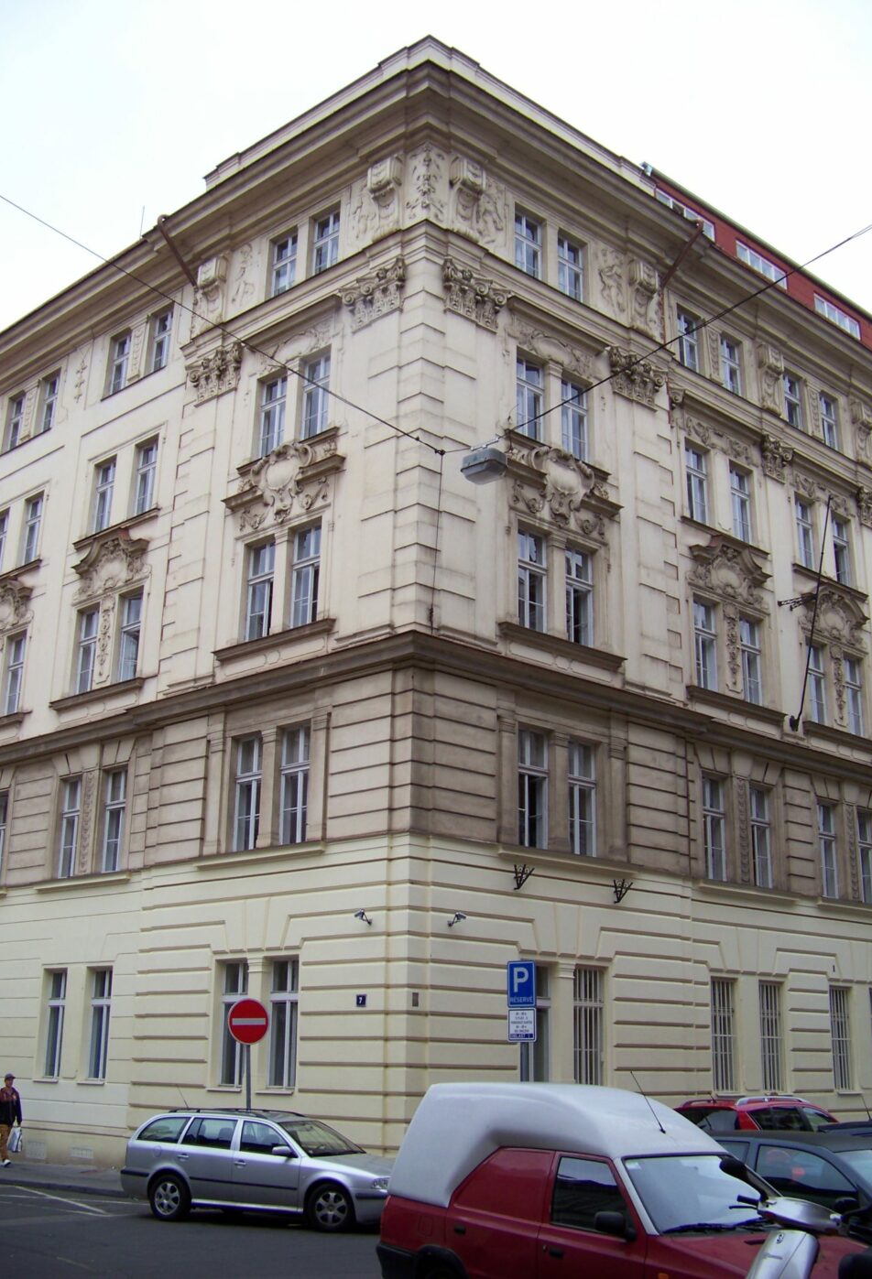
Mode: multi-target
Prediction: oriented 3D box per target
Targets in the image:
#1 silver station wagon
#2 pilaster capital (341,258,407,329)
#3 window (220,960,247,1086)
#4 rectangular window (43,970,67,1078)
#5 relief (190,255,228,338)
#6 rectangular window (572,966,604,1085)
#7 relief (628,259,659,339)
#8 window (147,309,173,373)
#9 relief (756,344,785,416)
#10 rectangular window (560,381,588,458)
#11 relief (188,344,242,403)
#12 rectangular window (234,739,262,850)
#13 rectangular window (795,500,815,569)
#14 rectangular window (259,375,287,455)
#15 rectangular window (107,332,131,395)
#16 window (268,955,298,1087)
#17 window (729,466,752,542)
[{"bbox_3d":[-2.310,7.540,19.080,4.510,1.470,1.750,-6,-19,21],"label":"silver station wagon"},{"bbox_3d":[-1.267,-6.670,26.173,1.750,1.050,0.360,-15,-23,40],"label":"pilaster capital"},{"bbox_3d":[-3.659,7.066,24.488,0.920,2.180,0.180,-15,-23,41],"label":"window"},{"bbox_3d":[-8.027,8.267,28.590,0.920,2.260,0.200,-15,-23,41],"label":"rectangular window"},{"bbox_3d":[-5.308,-8.028,31.122,0.800,1.900,0.370,-15,-23,41],"label":"relief"},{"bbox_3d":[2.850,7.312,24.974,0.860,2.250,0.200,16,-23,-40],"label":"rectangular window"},{"bbox_3d":[4.752,-7.672,30.120,0.660,1.650,0.380,16,-23,-40],"label":"relief"},{"bbox_3d":[-6.690,-7.323,32.993,0.956,1.769,0.180,-15,-23,41],"label":"window"},{"bbox_3d":[8.672,-6.751,34.503,0.750,1.850,0.350,16,-23,-40],"label":"relief"},{"bbox_3d":[2.895,-4.648,28.371,0.987,2.031,0.180,16,-23,-39],"label":"rectangular window"},{"bbox_3d":[-4.926,-5.818,29.495,1.650,0.980,0.400,-15,-23,41],"label":"relief"},{"bbox_3d":[-3.598,3.004,25.951,0.970,2.300,0.200,-15,-23,41],"label":"rectangular window"},{"bbox_3d":[9.294,-2.684,33.880,0.960,1.790,0.180,16,-23,-40],"label":"rectangular window"},{"bbox_3d":[-3.382,-4.719,28.330,0.970,1.930,0.200,-15,-23,41],"label":"rectangular window"},{"bbox_3d":[-7.789,-6.850,33.450,0.922,1.676,0.160,-15,-23,40],"label":"rectangular window"},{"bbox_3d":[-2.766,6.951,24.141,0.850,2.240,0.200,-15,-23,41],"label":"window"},{"bbox_3d":[7.375,-3.220,32.579,0.962,2.092,0.180,16,-23,-39],"label":"window"}]

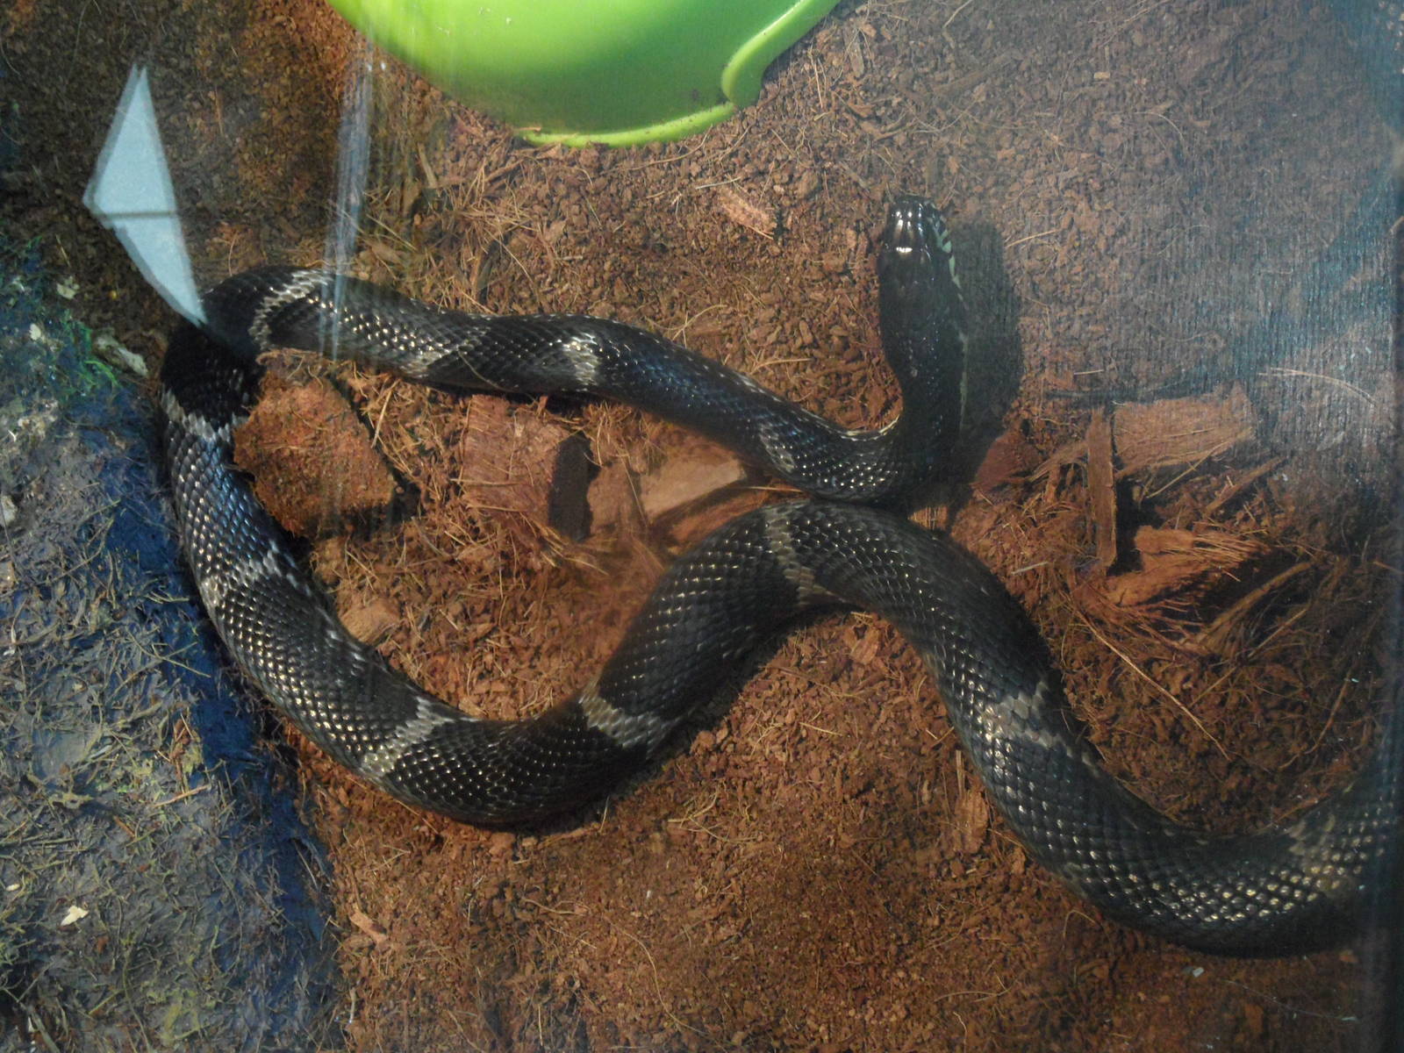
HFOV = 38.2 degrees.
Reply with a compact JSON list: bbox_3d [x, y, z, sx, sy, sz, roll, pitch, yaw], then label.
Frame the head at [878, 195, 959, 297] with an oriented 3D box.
[{"bbox_3d":[0.064,-0.083,0.600,0.022,0.016,0.031,-7,66,9],"label":"head"}]

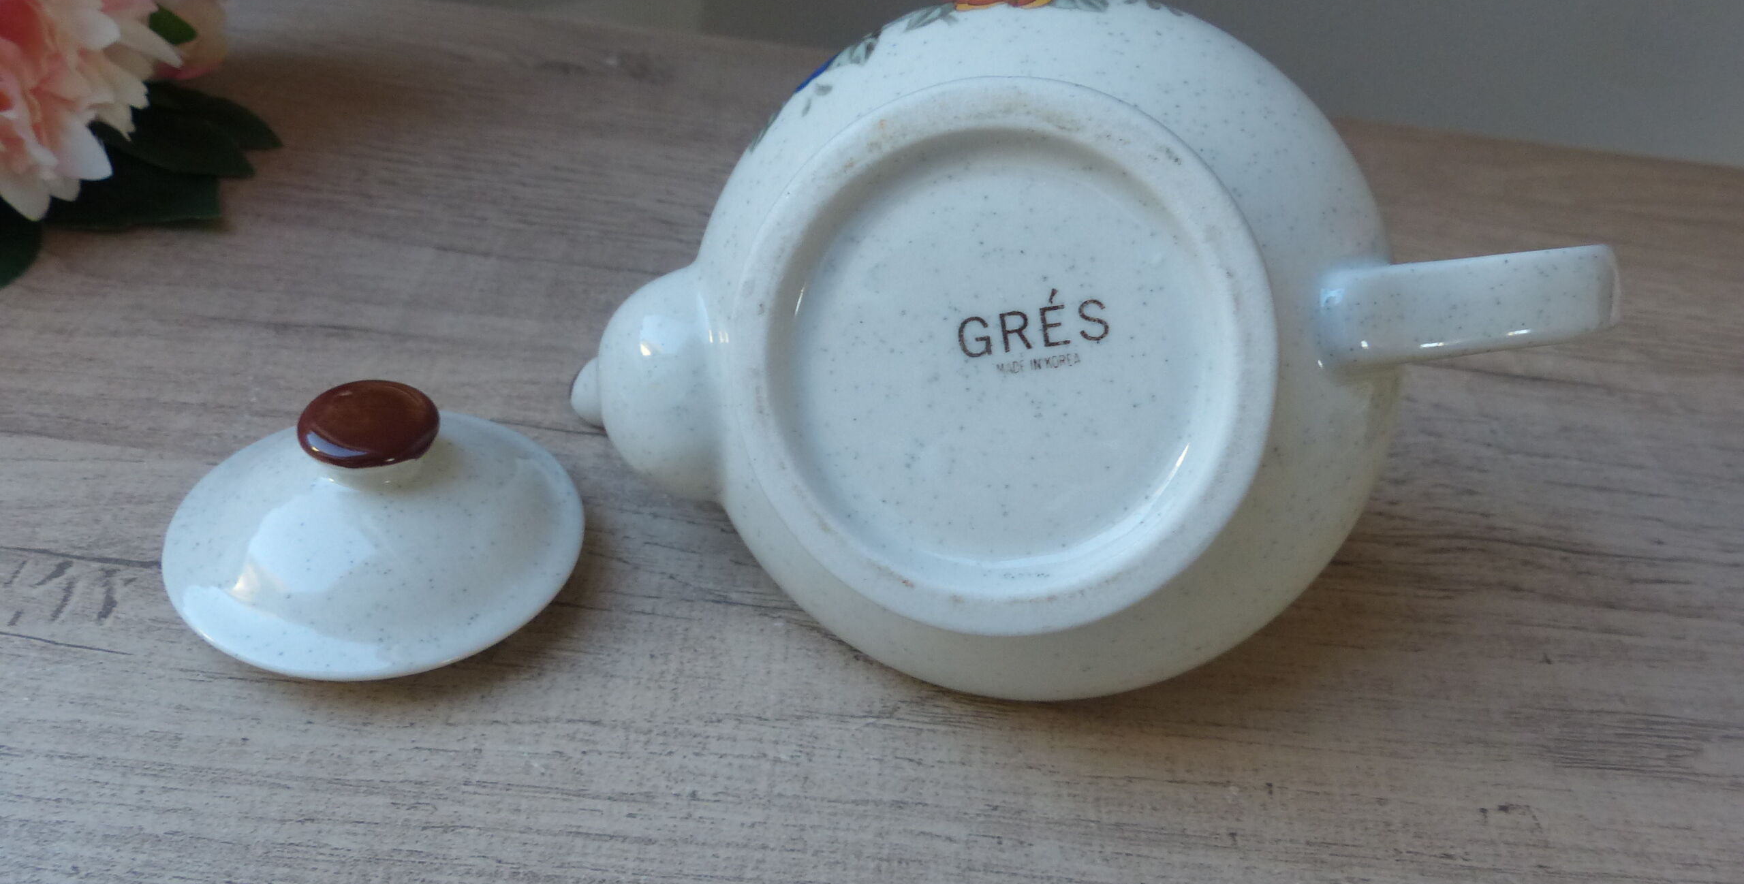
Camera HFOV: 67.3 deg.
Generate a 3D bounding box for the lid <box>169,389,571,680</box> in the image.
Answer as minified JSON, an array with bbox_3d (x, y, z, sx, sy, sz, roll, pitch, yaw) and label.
[{"bbox_3d":[-0.107,0.009,0.284,0.088,0.041,0.088,6,40,-5],"label":"lid"}]

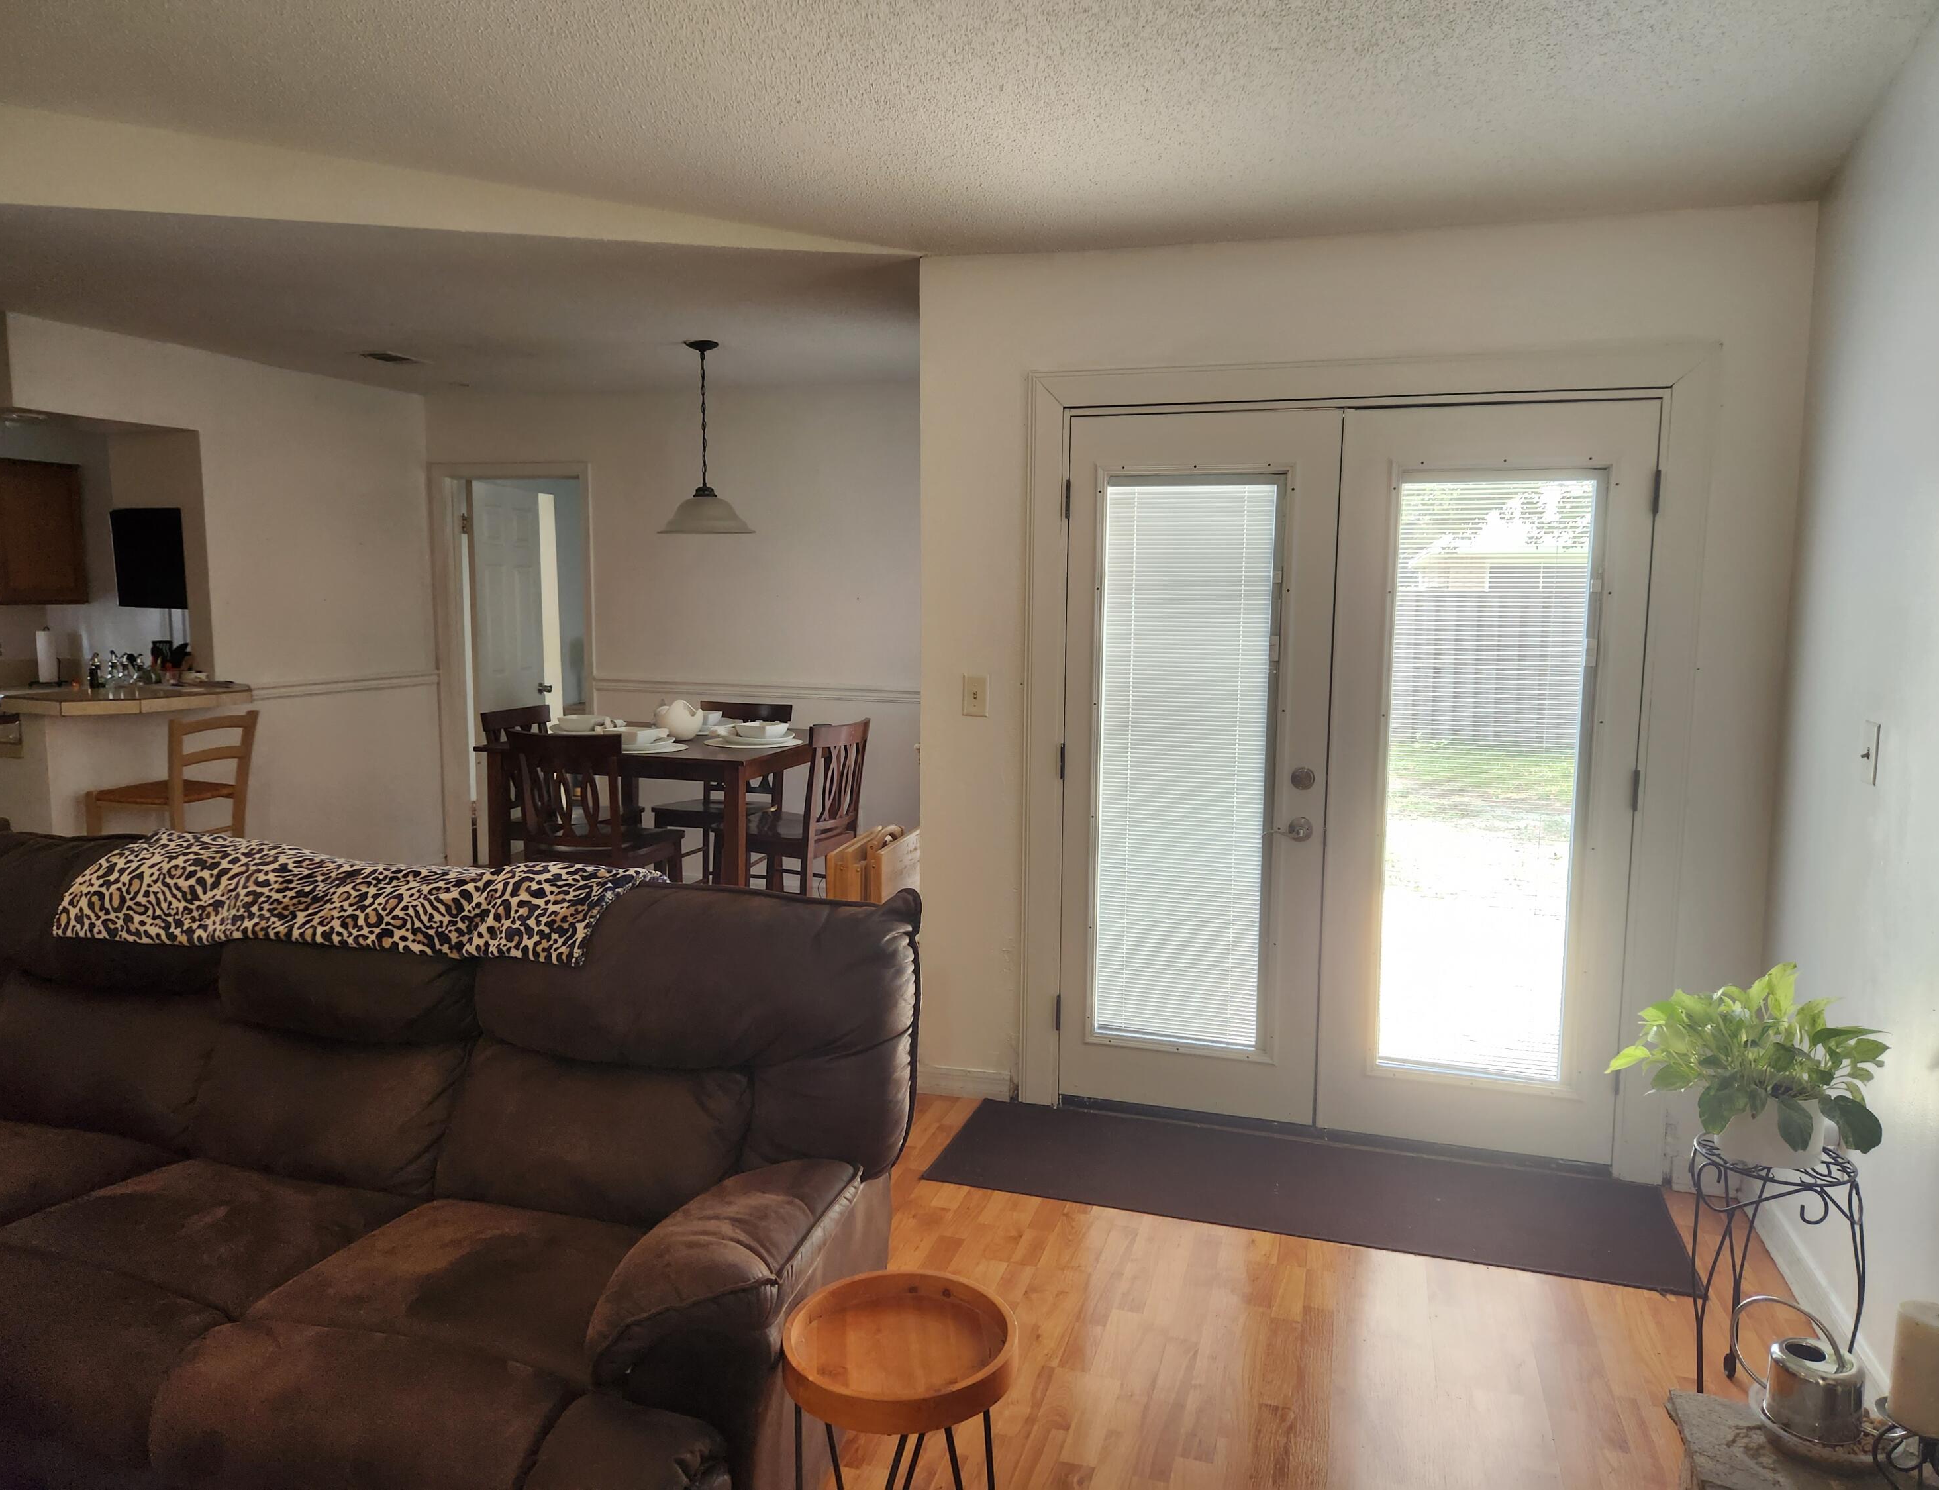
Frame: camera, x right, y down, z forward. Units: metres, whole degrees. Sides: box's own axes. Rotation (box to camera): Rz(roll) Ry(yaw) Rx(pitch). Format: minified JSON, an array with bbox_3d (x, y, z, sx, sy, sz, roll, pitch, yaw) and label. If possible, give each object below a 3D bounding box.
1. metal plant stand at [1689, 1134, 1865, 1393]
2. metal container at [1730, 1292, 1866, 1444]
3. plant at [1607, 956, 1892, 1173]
[{"bbox_3d":[1.479,1.011,2.454,0.280,0.518,0.280,3,7,17],"label":"metal plant stand"},{"bbox_3d":[1.217,0.901,1.937,0.170,0.172,0.124,4,7,27],"label":"metal container"},{"bbox_3d":[1.437,0.575,2.407,0.460,0.370,0.410,3,7,17],"label":"plant"}]

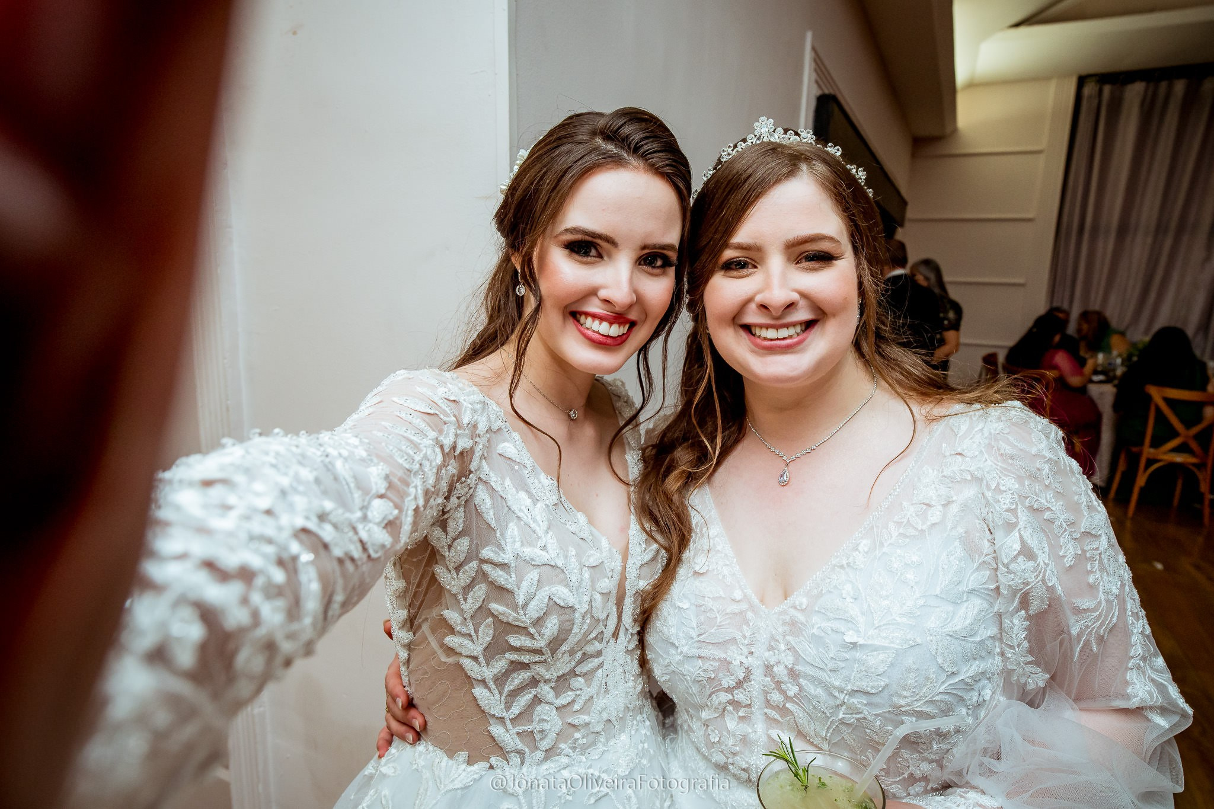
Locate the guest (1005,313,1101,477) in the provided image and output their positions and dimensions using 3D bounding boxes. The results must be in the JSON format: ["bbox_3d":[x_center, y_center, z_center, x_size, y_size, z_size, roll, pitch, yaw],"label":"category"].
[{"bbox_3d":[3.480,-0.054,4.970,0.800,1.310,0.520,-3,13,-21],"label":"guest"}]

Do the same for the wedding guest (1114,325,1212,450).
[{"bbox_3d":[3.800,0.098,4.420,0.560,1.270,0.780,7,13,25],"label":"wedding guest"}]

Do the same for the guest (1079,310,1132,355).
[{"bbox_3d":[4.200,-0.136,5.500,0.500,1.290,0.750,12,16,40],"label":"guest"}]

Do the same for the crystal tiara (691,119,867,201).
[{"bbox_3d":[0.166,-0.229,0.605,0.168,0.066,0.070,-1,12,15],"label":"crystal tiara"}]

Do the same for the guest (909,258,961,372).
[{"bbox_3d":[2.413,-0.265,4.930,0.360,1.670,0.460,-1,12,-14],"label":"guest"}]

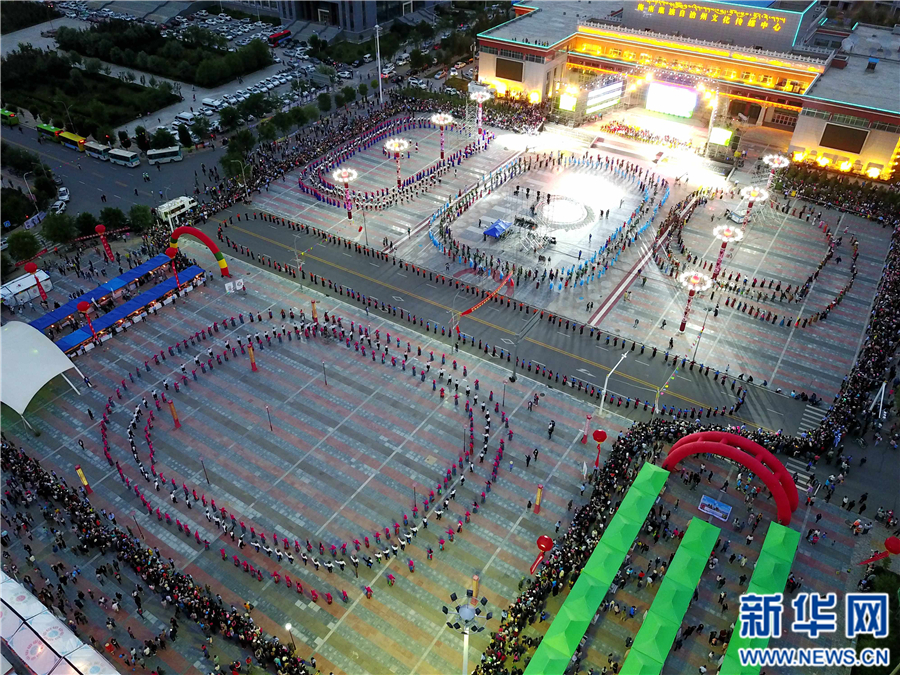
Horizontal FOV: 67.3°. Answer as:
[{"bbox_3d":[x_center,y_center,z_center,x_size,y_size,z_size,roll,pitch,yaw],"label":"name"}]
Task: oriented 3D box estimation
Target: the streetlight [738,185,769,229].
[{"bbox_3d":[53.396,-21.860,121.555,4.500,9.600,4.500,22,43,25],"label":"streetlight"}]

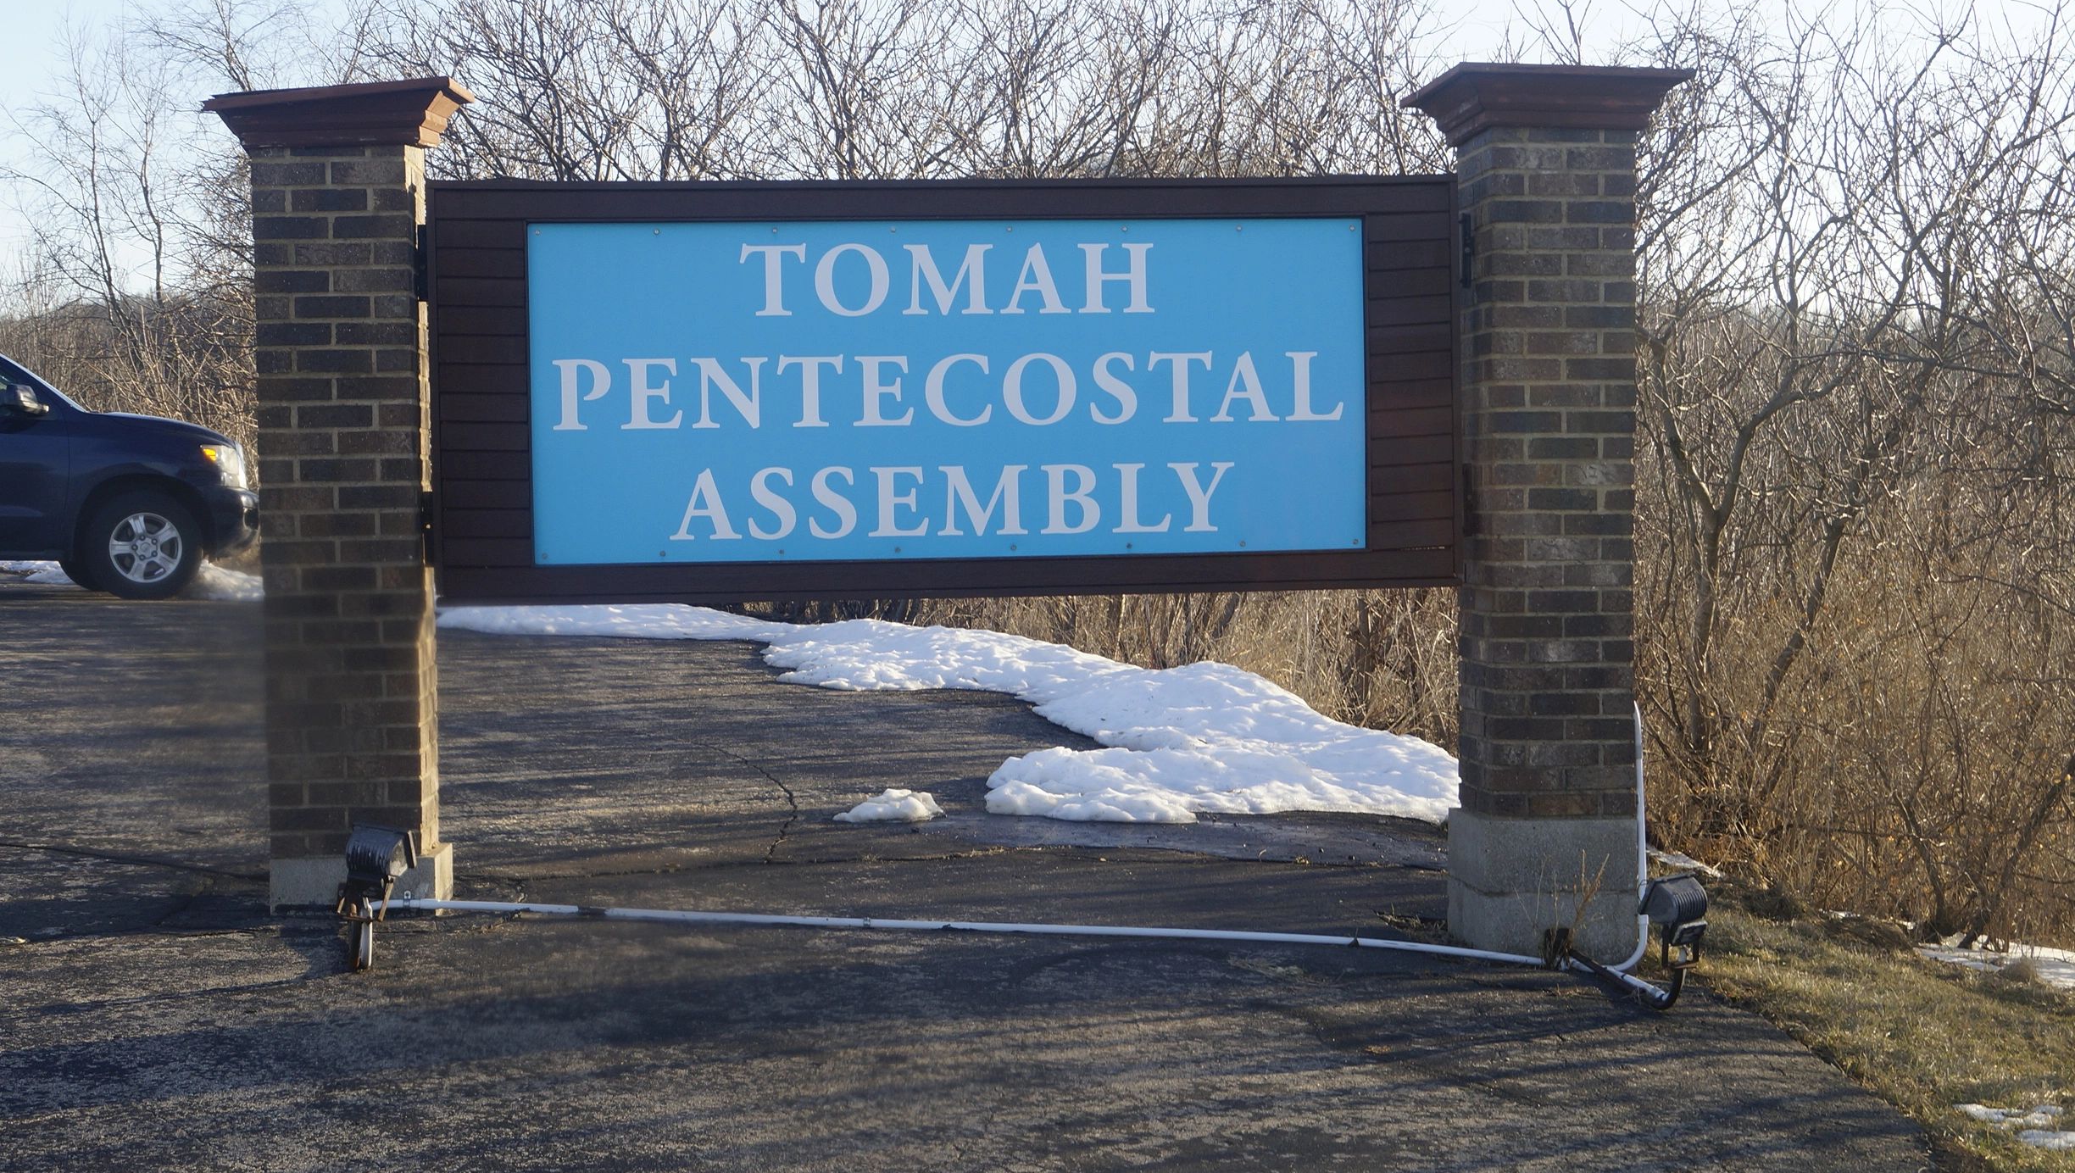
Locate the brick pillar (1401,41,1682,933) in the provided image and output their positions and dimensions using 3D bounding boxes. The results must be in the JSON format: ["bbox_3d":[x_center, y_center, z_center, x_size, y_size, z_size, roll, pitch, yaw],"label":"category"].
[{"bbox_3d":[1.427,-0.183,7.287,0.646,2.435,0.646,0,1,-4],"label":"brick pillar"}]

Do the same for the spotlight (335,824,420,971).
[{"bbox_3d":[-1.556,0.731,6.100,0.165,0.335,0.125,0,1,39],"label":"spotlight"}]

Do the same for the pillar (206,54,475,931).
[{"bbox_3d":[-1.861,-0.230,7.013,0.630,2.186,0.630,-1,1,-6],"label":"pillar"}]

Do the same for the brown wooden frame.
[{"bbox_3d":[-0.233,-0.543,7.120,2.799,1.142,0.120,-1,1,-5],"label":"brown wooden frame"}]

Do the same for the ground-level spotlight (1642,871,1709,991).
[{"bbox_3d":[1.613,0.880,6.550,0.160,0.305,0.115,-2,2,-45],"label":"ground-level spotlight"}]

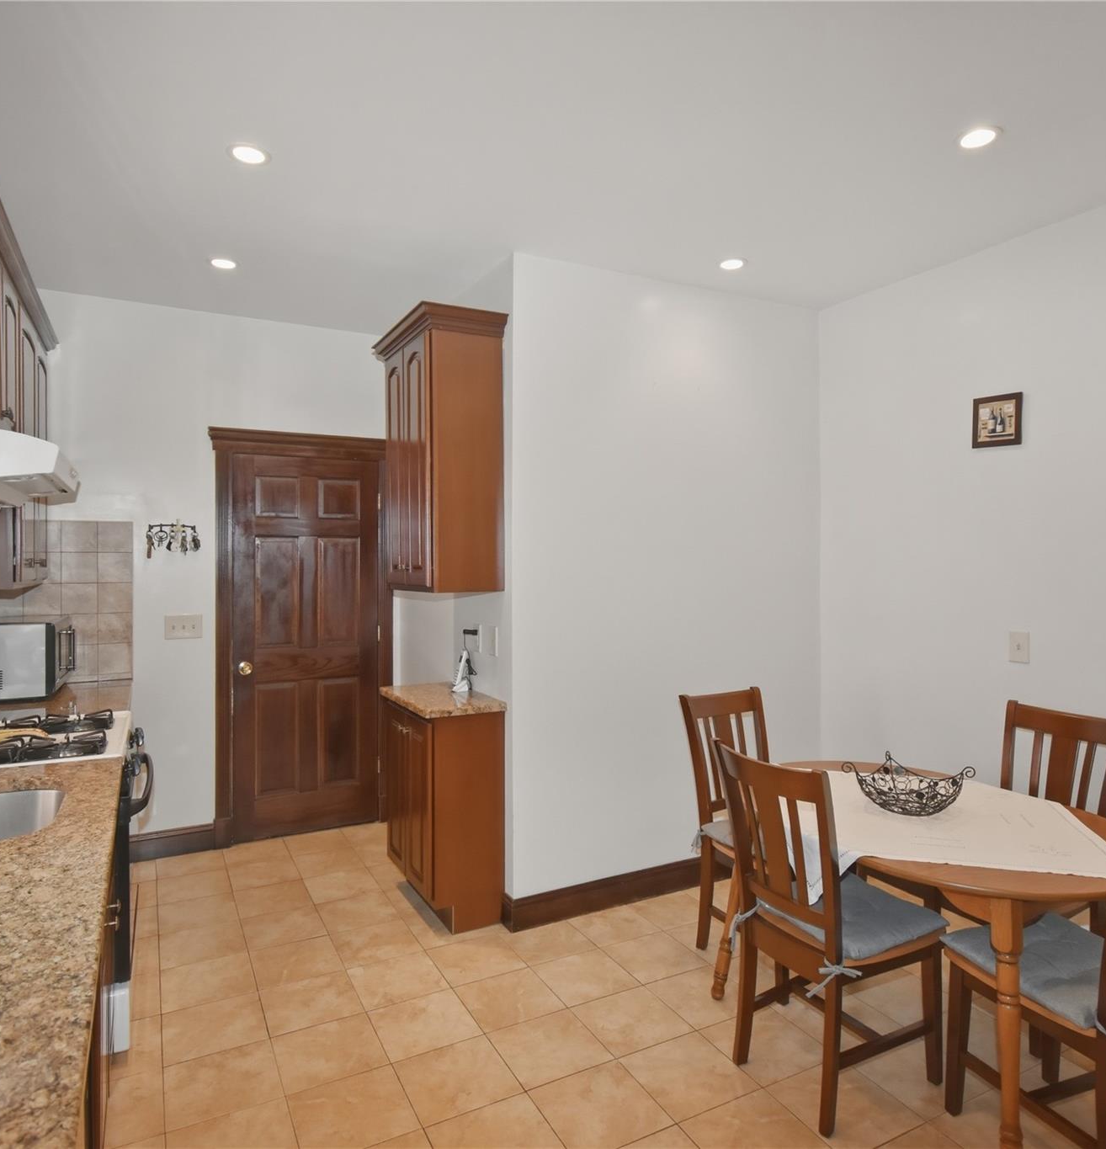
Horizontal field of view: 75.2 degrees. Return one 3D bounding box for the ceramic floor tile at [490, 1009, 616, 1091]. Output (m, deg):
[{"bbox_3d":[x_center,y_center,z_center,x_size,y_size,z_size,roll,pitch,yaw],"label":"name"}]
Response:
[{"bbox_3d":[-0.011,1.439,2.182,0.295,0.009,0.293,0,0,-29],"label":"ceramic floor tile"}]

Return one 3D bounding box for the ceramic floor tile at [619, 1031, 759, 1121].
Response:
[{"bbox_3d":[0.410,1.515,2.173,0.307,0.010,0.303,0,0,-29],"label":"ceramic floor tile"}]

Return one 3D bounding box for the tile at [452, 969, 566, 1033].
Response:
[{"bbox_3d":[-0.152,1.454,2.461,0.298,0.010,0.296,0,0,-28],"label":"tile"}]

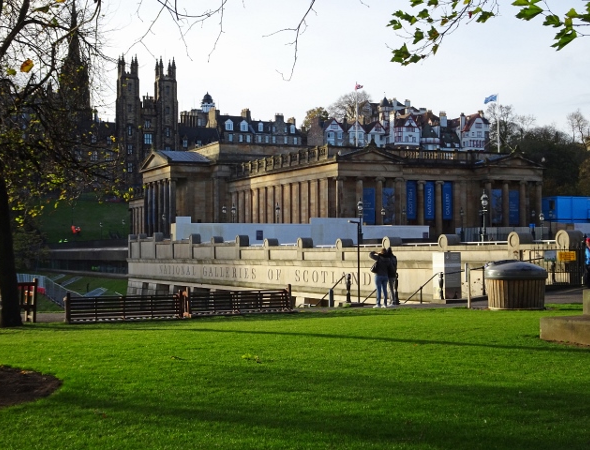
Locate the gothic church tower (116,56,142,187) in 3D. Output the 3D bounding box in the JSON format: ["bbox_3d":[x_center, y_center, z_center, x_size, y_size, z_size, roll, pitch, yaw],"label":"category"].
[{"bbox_3d":[-49.508,-30.101,268.000,6.300,40.000,6.300,0,-1,-25],"label":"gothic church tower"}]

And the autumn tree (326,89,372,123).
[{"bbox_3d":[21.769,-44.721,360.000,17.600,18.000,17.600,0,-1,0],"label":"autumn tree"}]

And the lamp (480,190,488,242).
[{"bbox_3d":[11.731,-0.116,56.000,0.500,4.200,0.500,0,-1,0],"label":"lamp"}]

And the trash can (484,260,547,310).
[{"bbox_3d":[5.725,1.542,23.400,1.620,1.230,1.620,-1,-1,17],"label":"trash can"}]

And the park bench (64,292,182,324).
[{"bbox_3d":[-4.351,2.072,22.800,2.900,0.800,0.600,0,-1,-27],"label":"park bench"}]

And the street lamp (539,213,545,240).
[{"bbox_3d":[27.735,0.490,101.000,0.500,4.200,0.500,0,-1,0],"label":"street lamp"}]

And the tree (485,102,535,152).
[{"bbox_3d":[77.527,-34.171,325.000,19.100,20.000,19.100,0,-1,0],"label":"tree"}]

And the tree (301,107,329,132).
[{"bbox_3d":[7.847,-38.859,345.000,10.700,13.000,10.700,0,-1,0],"label":"tree"}]

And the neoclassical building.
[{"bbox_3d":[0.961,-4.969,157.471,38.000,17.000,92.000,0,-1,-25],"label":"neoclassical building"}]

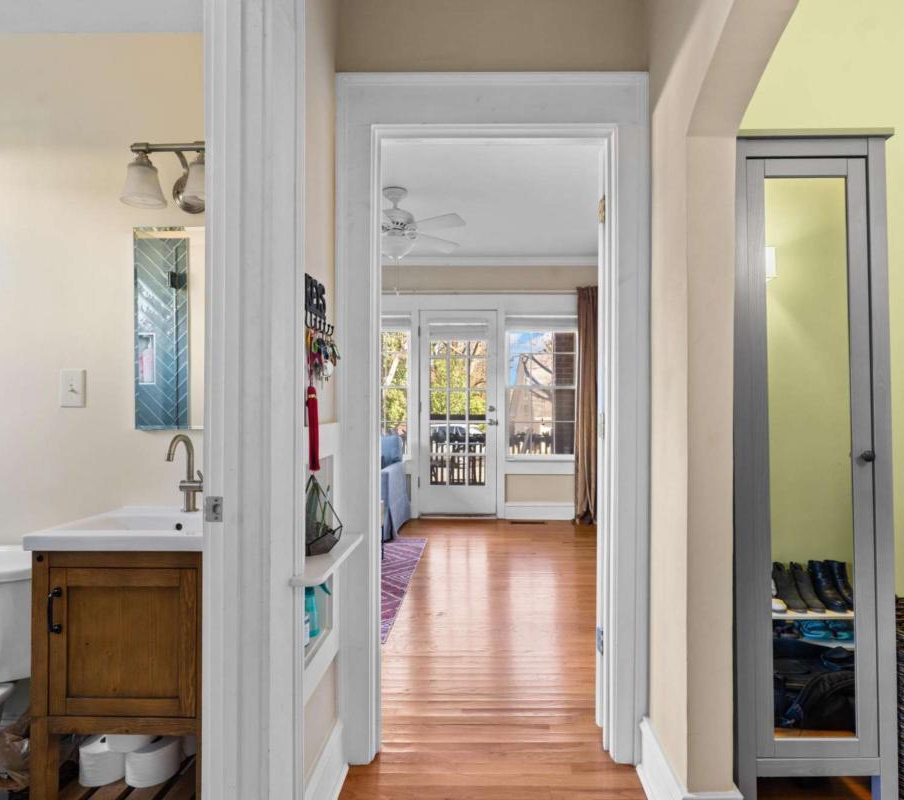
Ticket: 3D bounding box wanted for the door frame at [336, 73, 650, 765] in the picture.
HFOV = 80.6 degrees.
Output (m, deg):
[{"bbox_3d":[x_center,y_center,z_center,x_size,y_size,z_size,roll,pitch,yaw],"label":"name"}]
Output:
[{"bbox_3d":[0.139,0.063,1.840,1.040,2.310,0.140,0,0,0],"label":"door frame"}]

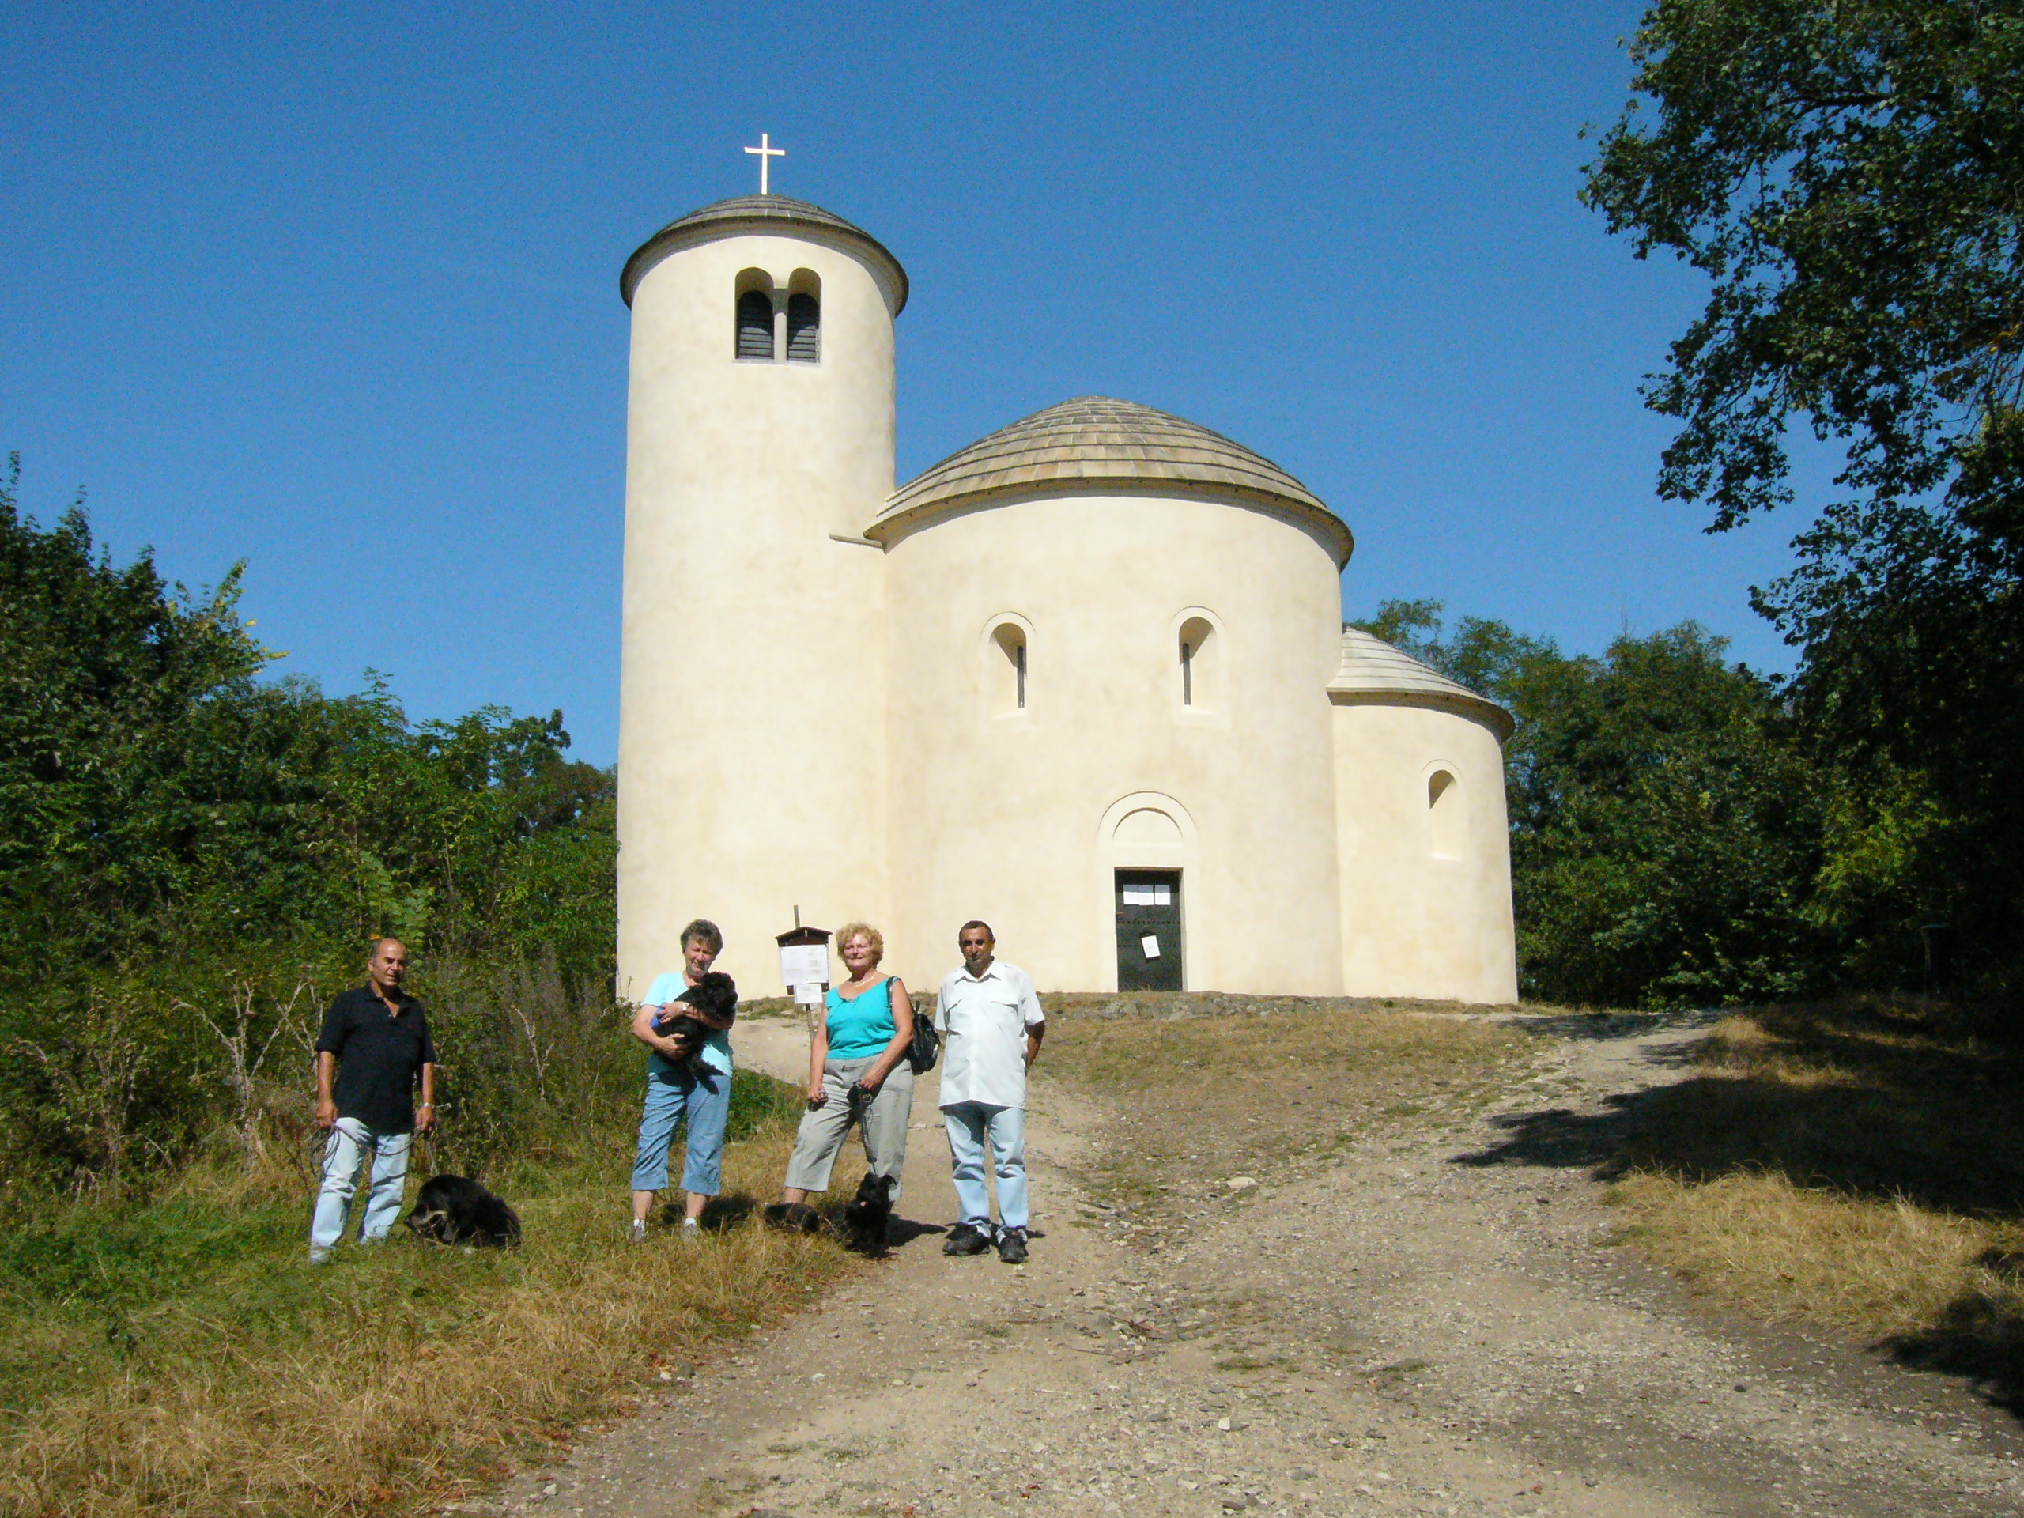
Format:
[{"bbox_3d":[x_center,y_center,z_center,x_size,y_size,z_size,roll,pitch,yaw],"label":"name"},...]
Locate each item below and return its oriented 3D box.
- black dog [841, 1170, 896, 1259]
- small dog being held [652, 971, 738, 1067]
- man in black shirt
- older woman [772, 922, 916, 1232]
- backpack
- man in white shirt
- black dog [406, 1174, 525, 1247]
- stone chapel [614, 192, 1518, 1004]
[{"bbox_3d":[-0.735,2.388,10.750,0.290,0.430,0.440,-3,-13,8],"label":"black dog"},{"bbox_3d":[-1.627,1.343,10.500,0.460,0.480,0.300,-12,-17,40],"label":"small dog being held"},{"bbox_3d":[-3.492,1.856,11.200,0.640,1.700,0.430,5,-14,-22],"label":"man in black shirt"},{"bbox_3d":[-0.934,1.758,11.350,0.700,1.640,0.480,-6,-14,22],"label":"older woman"},{"bbox_3d":[-0.560,1.555,11.600,0.300,0.440,0.200,-8,-15,29],"label":"backpack"},{"bbox_3d":[-0.114,1.764,10.950,0.600,1.750,0.400,-2,-13,3],"label":"man in white shirt"},{"bbox_3d":[-2.954,2.444,11.000,0.620,0.410,0.330,6,-15,-27],"label":"black dog"},{"bbox_3d":[1.042,-2.574,33.949,15.100,13.900,8.500,2,-14,-13],"label":"stone chapel"}]

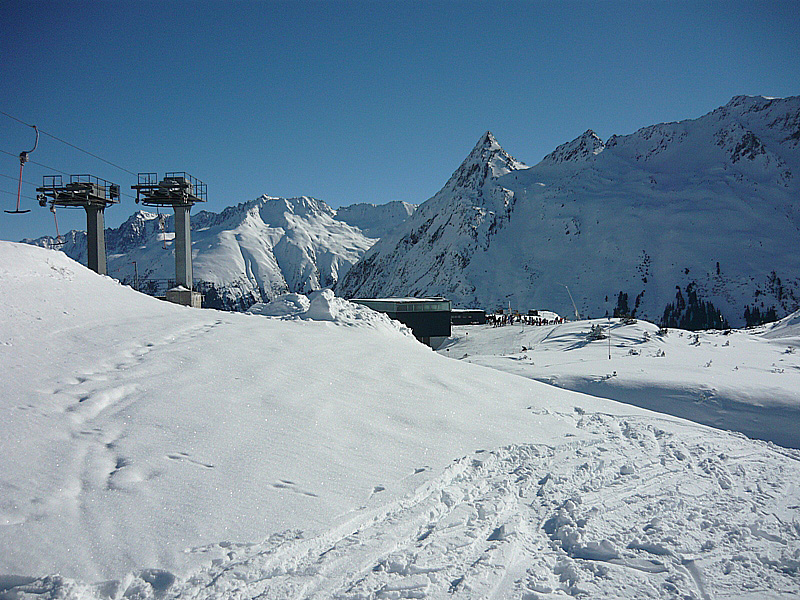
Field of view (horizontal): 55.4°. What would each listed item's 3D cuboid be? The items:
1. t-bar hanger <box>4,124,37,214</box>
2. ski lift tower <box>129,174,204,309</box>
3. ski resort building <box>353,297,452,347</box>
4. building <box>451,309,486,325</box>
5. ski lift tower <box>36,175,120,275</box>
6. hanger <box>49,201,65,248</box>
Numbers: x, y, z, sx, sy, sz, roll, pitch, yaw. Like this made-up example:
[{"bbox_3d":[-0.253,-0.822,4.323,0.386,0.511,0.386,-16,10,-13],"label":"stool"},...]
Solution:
[{"bbox_3d":[-15.100,-5.200,30.500,1.200,3.600,0.380,0,3,-3],"label":"t-bar hanger"},{"bbox_3d":[-14.900,-3.830,49.500,3.500,8.500,4.600,0,3,-1],"label":"ski lift tower"},{"bbox_3d":[-0.300,3.550,125.000,16.500,7.400,11.000,0,3,-5],"label":"ski resort building"},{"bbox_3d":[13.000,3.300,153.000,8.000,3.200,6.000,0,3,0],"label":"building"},{"bbox_3d":[-20.800,-3.950,49.500,3.500,8.100,4.600,0,3,-1],"label":"ski lift tower"},{"bbox_3d":[-21.300,-4.700,47.500,1.100,2.900,0.350,-6,3,-3],"label":"hanger"}]

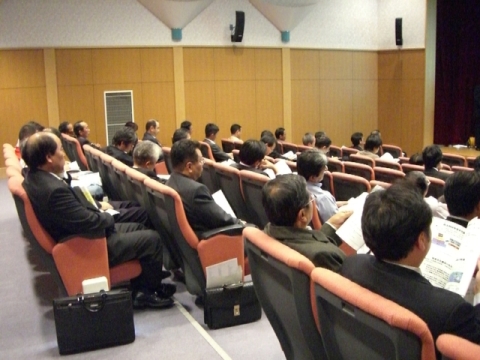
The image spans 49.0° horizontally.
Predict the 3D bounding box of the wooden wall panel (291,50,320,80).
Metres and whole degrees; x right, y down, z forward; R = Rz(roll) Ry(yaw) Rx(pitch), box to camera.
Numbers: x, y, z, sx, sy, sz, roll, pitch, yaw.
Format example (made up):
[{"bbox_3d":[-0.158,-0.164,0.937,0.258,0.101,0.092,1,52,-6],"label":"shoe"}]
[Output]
[{"bbox_3d":[1.396,-2.483,11.244,0.772,0.680,0.050,-6,12,-25],"label":"wooden wall panel"}]

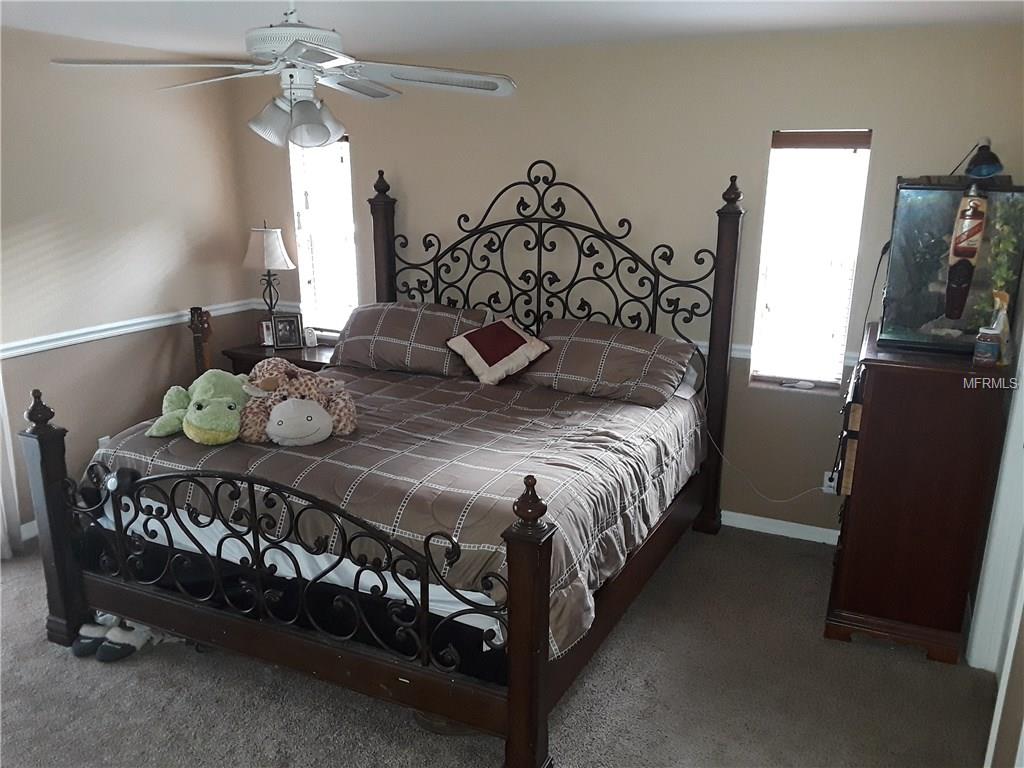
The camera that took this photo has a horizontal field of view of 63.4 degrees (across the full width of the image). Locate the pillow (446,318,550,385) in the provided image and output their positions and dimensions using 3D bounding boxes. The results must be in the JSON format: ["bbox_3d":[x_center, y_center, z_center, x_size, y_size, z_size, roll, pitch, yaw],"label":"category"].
[{"bbox_3d":[-0.074,-0.181,4.284,0.390,0.130,0.390,-27,47,-20],"label":"pillow"}]

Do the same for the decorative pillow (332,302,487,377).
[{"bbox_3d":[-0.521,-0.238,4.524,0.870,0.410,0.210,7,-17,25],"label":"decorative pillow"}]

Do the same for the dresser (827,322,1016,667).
[{"bbox_3d":[1.664,0.399,3.463,0.510,1.140,0.890,7,16,24],"label":"dresser"}]

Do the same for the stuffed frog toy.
[{"bbox_3d":[-1.210,0.065,3.306,0.440,0.250,0.360,-5,15,-20],"label":"stuffed frog toy"}]

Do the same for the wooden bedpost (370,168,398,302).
[{"bbox_3d":[-0.754,-0.347,4.989,0.120,1.797,0.120,7,16,26],"label":"wooden bedpost"}]

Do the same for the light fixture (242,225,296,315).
[{"bbox_3d":[-1.504,-0.610,5.159,0.335,0.770,0.335,7,16,25],"label":"light fixture"}]

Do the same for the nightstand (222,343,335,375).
[{"bbox_3d":[-1.296,0.165,5.090,0.710,0.750,0.470,7,16,24],"label":"nightstand"}]

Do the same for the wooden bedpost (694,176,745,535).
[{"bbox_3d":[1.036,-0.121,4.155,0.126,1.800,0.126,7,16,25],"label":"wooden bedpost"}]

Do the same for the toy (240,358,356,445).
[{"bbox_3d":[-0.881,0.071,3.416,0.450,0.280,0.380,-3,15,-12],"label":"toy"}]

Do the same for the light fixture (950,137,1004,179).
[{"bbox_3d":[1.823,-0.873,3.207,0.145,0.155,0.145,7,16,24],"label":"light fixture"}]

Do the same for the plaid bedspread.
[{"bbox_3d":[-0.343,0.317,3.685,1.980,0.420,1.980,7,16,25],"label":"plaid bedspread"}]

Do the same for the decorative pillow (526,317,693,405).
[{"bbox_3d":[0.447,-0.101,4.051,0.810,0.160,0.450,7,57,25],"label":"decorative pillow"}]

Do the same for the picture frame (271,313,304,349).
[{"bbox_3d":[-1.417,-0.328,5.218,0.160,0.205,0.040,-4,3,-18],"label":"picture frame"}]

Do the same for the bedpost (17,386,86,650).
[{"bbox_3d":[-1.744,0.508,3.163,0.120,1.010,0.120,7,16,26],"label":"bedpost"}]

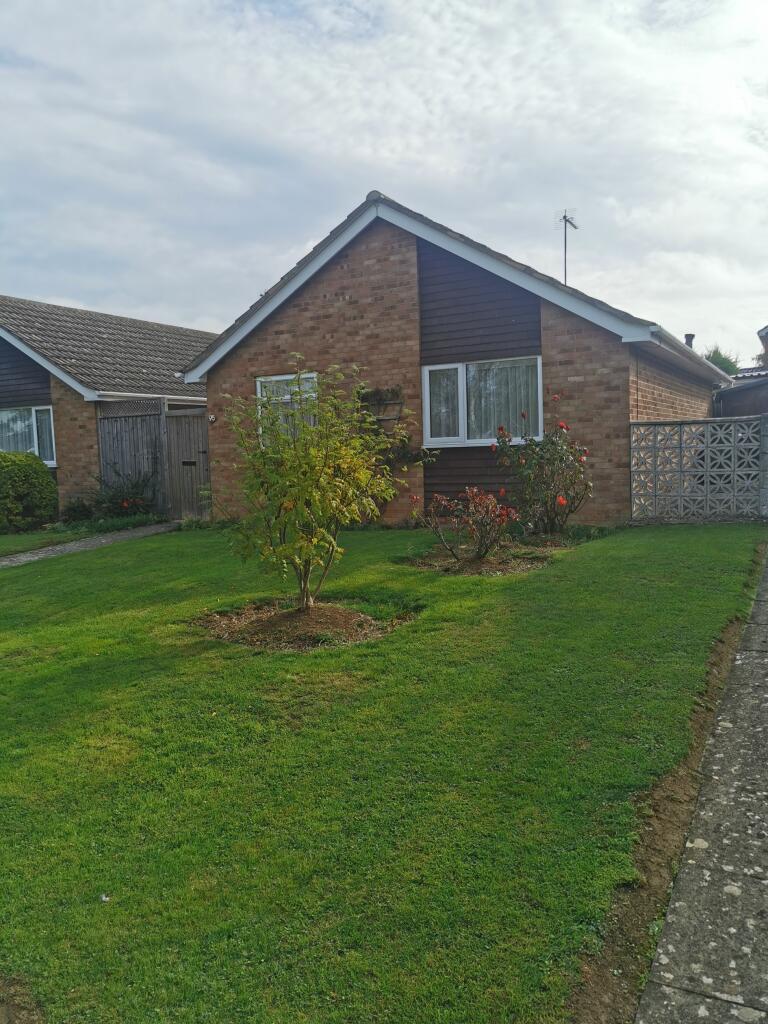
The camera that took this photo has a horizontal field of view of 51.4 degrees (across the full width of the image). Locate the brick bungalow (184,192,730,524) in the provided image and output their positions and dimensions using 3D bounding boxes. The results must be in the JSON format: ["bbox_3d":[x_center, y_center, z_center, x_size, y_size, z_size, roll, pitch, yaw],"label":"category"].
[{"bbox_3d":[2.219,-2.581,15.692,7.690,4.720,9.470,1,5,29],"label":"brick bungalow"}]

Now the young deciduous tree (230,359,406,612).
[{"bbox_3d":[-0.543,-0.213,6.420,1.420,2.000,1.420,-2,4,0],"label":"young deciduous tree"}]

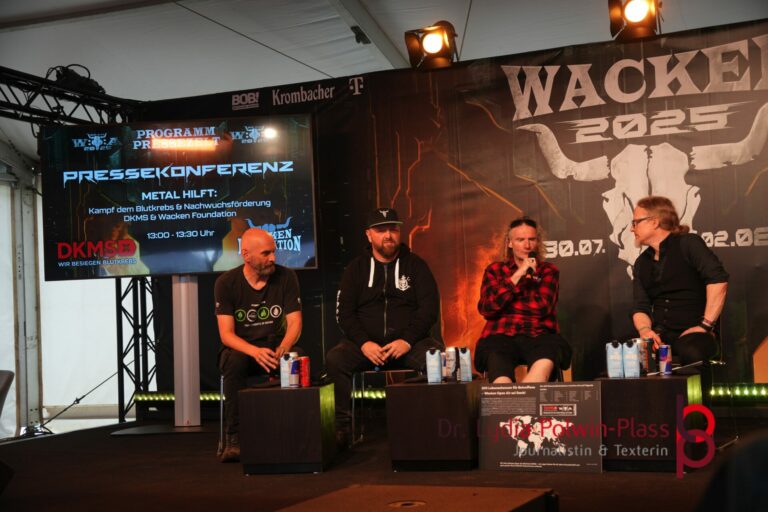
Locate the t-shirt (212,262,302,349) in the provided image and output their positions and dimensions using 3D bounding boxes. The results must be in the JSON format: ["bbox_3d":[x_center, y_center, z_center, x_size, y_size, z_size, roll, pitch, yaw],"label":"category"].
[{"bbox_3d":[-0.698,0.279,6.000,0.460,0.470,0.360,-2,-5,-12],"label":"t-shirt"}]

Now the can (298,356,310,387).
[{"bbox_3d":[-0.369,0.546,5.130,0.055,0.142,0.055,-3,-4,0],"label":"can"}]

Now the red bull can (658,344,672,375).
[{"bbox_3d":[1.257,0.464,4.850,0.053,0.135,0.053,-3,-4,6],"label":"red bull can"}]

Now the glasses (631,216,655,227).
[{"bbox_3d":[1.288,-0.172,5.420,0.140,0.045,0.140,-13,-5,3],"label":"glasses"}]

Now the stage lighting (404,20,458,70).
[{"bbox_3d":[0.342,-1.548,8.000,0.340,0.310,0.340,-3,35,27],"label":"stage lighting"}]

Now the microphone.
[{"bbox_3d":[0.785,0.047,5.820,0.050,0.050,0.220,2,36,3],"label":"microphone"}]

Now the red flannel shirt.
[{"bbox_3d":[0.757,0.243,6.080,0.460,0.450,0.350,-3,-4,3],"label":"red flannel shirt"}]

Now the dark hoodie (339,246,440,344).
[{"bbox_3d":[0.019,0.231,6.050,0.550,0.540,0.400,-2,-4,-2],"label":"dark hoodie"}]

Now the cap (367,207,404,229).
[{"bbox_3d":[0.005,-0.210,6.000,0.190,0.125,0.270,-2,-5,-12],"label":"cap"}]

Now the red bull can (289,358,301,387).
[{"bbox_3d":[-0.419,0.552,5.120,0.053,0.135,0.053,-3,-4,0],"label":"red bull can"}]

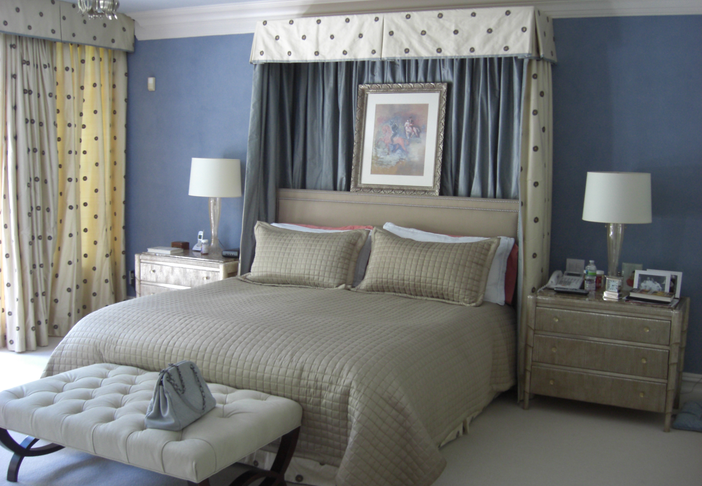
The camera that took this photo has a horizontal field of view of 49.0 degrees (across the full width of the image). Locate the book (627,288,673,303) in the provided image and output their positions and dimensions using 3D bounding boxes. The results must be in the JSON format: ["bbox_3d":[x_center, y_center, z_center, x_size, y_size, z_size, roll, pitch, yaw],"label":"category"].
[{"bbox_3d":[1.845,0.321,4.716,0.248,0.026,0.139,7,10,38],"label":"book"}]

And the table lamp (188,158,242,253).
[{"bbox_3d":[-1.103,-0.297,6.280,0.419,0.786,0.419,1,8,0],"label":"table lamp"}]

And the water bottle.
[{"bbox_3d":[1.575,0.214,5.058,0.069,0.199,0.069,5,9,27],"label":"water bottle"}]

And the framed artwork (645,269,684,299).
[{"bbox_3d":[1.983,0.260,4.908,0.219,0.166,0.021,5,-1,27],"label":"framed artwork"}]

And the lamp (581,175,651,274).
[{"bbox_3d":[1.686,-0.060,4.905,0.419,0.786,0.419,5,9,27],"label":"lamp"}]

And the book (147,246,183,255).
[{"bbox_3d":[-1.534,0.062,6.402,0.237,0.028,0.177,5,9,25],"label":"book"}]

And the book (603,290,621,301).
[{"bbox_3d":[1.639,0.325,4.798,0.100,0.051,0.128,5,9,27],"label":"book"}]

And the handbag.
[{"bbox_3d":[-0.748,0.656,3.425,0.158,0.243,0.353,3,8,14],"label":"handbag"}]

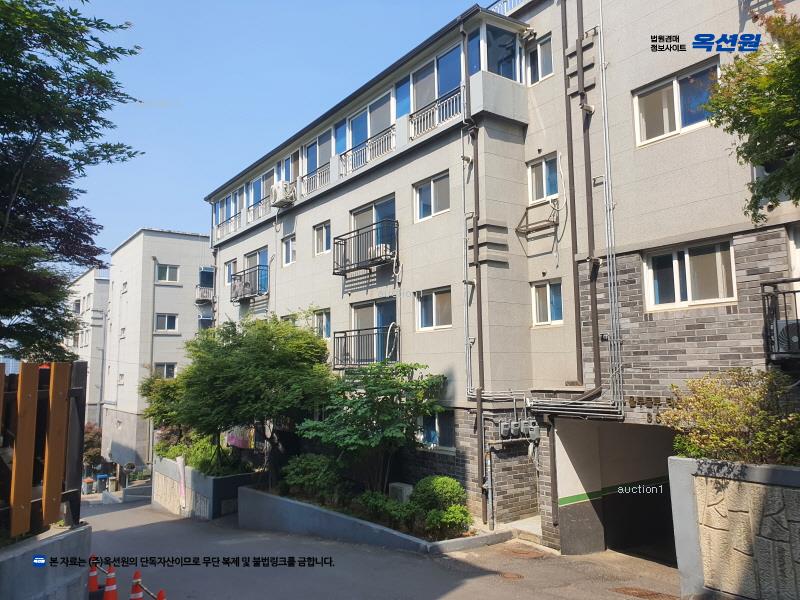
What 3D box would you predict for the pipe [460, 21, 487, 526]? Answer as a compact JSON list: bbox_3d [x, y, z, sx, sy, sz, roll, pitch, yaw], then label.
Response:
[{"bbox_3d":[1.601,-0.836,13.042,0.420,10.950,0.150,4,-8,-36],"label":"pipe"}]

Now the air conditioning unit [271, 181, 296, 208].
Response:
[{"bbox_3d":[-4.094,-3.647,20.630,0.350,0.660,0.780,4,-8,-36],"label":"air conditioning unit"}]

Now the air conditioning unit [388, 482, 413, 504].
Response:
[{"bbox_3d":[0.031,4.872,14.869,0.290,0.560,0.572,4,-8,-36],"label":"air conditioning unit"}]

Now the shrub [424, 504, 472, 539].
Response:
[{"bbox_3d":[0.948,4.282,11.750,0.780,0.580,0.820,4,-8,-36],"label":"shrub"}]

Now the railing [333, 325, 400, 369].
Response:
[{"bbox_3d":[-0.946,1.351,16.373,0.420,1.080,2.700,4,-8,-36],"label":"railing"}]

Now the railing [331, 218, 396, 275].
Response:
[{"bbox_3d":[-0.976,-1.390,16.692,0.420,1.100,2.700,4,-8,-36],"label":"railing"}]

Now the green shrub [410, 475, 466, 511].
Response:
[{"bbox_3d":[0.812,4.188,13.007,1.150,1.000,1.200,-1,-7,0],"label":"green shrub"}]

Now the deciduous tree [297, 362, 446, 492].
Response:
[{"bbox_3d":[-0.687,3.201,14.497,3.000,3.450,3.600,4,-8,-36],"label":"deciduous tree"}]

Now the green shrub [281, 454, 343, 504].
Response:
[{"bbox_3d":[-2.322,4.596,15.767,1.450,1.350,1.650,4,-8,-36],"label":"green shrub"}]

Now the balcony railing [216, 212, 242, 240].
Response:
[{"bbox_3d":[-7.389,-3.145,25.957,0.080,0.701,2.928,4,-8,-36],"label":"balcony railing"}]

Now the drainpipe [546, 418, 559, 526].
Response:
[{"bbox_3d":[2.905,3.210,11.351,0.130,2.058,0.120,4,-8,-36],"label":"drainpipe"}]

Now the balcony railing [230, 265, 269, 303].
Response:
[{"bbox_3d":[-5.841,-0.581,23.330,0.420,1.090,2.780,4,-8,-36],"label":"balcony railing"}]

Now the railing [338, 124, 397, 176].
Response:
[{"bbox_3d":[-0.922,-4.102,16.756,0.120,0.660,2.800,4,-8,-36],"label":"railing"}]

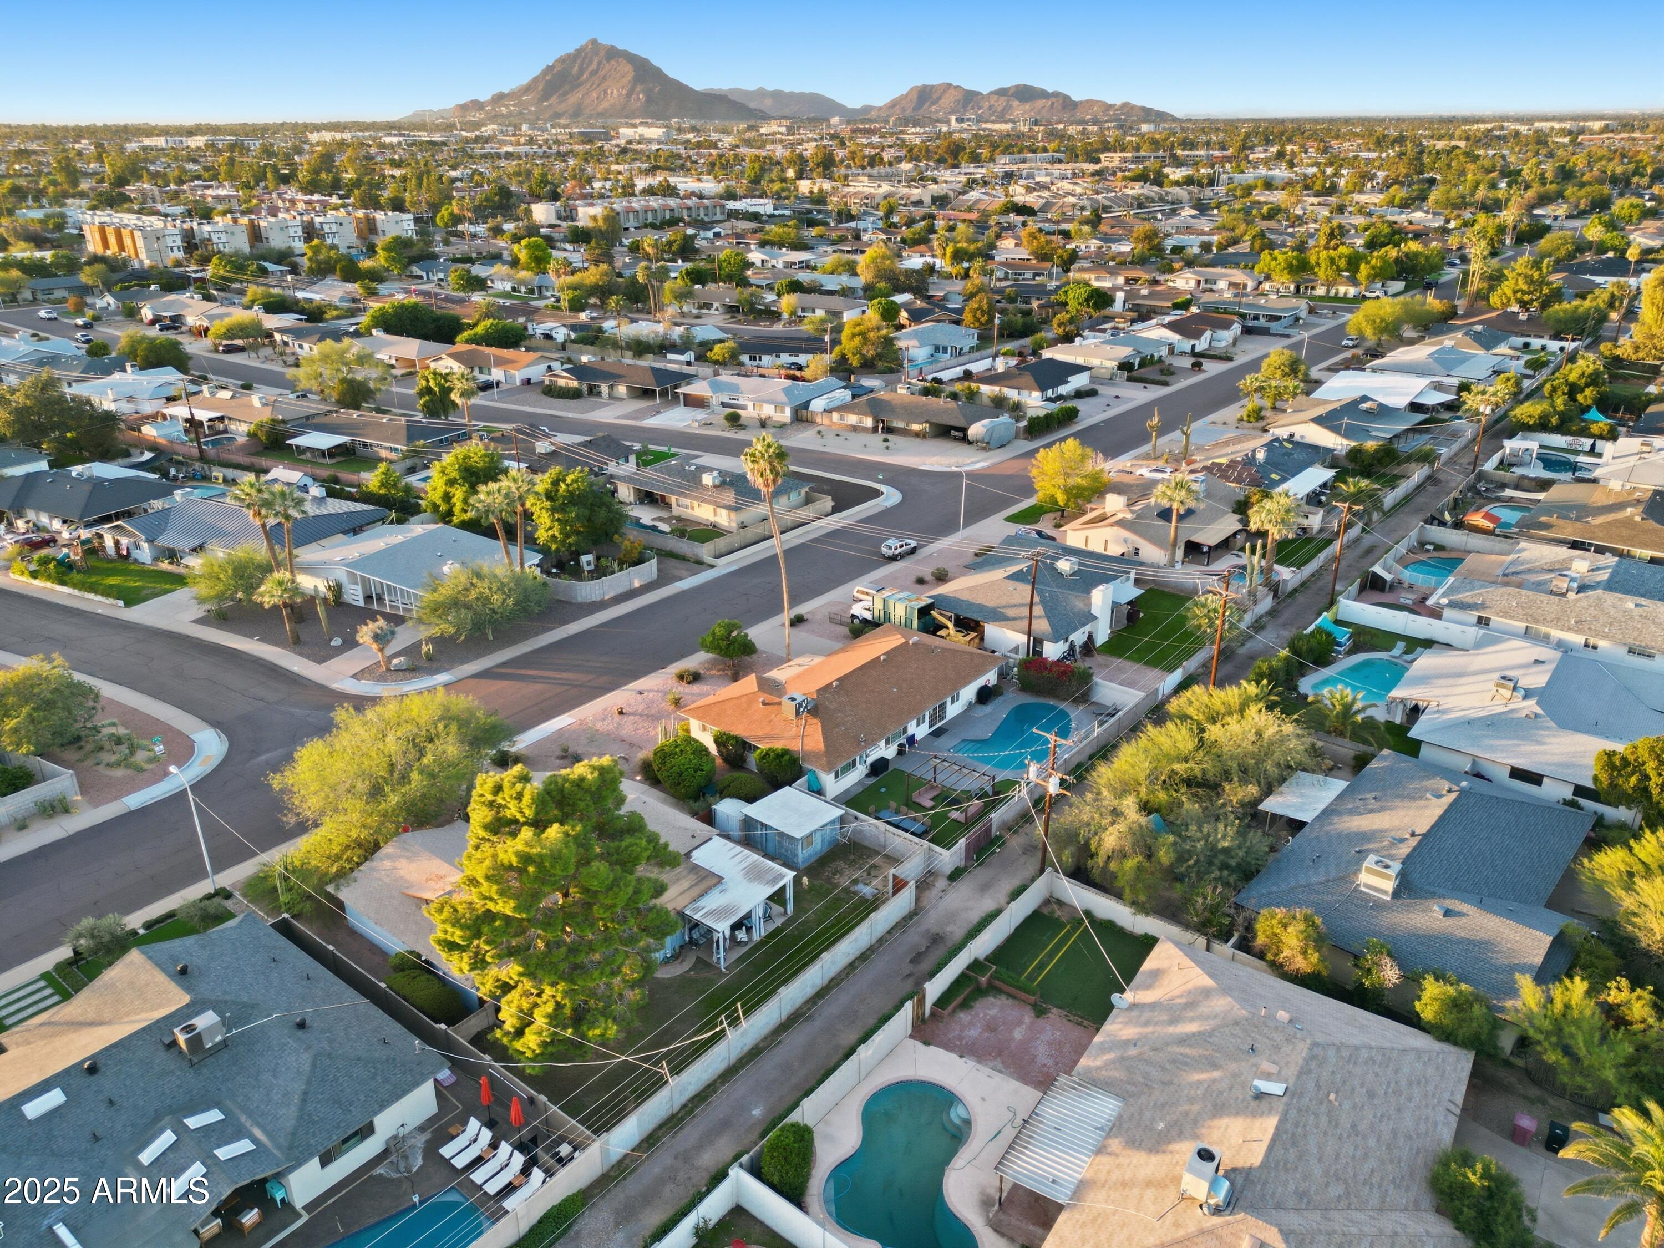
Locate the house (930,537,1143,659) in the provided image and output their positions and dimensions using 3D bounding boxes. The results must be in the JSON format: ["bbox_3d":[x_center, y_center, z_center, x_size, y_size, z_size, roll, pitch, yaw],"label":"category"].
[{"bbox_3d":[18.175,-3.080,103.312,15.200,4.400,19.600,17,29,34],"label":"house"}]

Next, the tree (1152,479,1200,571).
[{"bbox_3d":[33.860,-9.946,112.711,4.600,9.300,4.600,17,29,35],"label":"tree"}]

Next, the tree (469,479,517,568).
[{"bbox_3d":[-30.416,-7.686,105.712,4.333,11.620,4.333,-7,25,-15],"label":"tree"}]

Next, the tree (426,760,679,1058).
[{"bbox_3d":[-12.823,13.609,53.864,11.200,14.000,11.200,-7,25,-15],"label":"tree"}]

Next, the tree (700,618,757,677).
[{"bbox_3d":[-7.930,2.060,90.357,4.400,4.600,4.400,0,24,0],"label":"tree"}]

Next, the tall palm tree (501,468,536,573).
[{"bbox_3d":[-27.975,-8.029,105.561,3.797,12.334,3.797,-7,25,-15],"label":"tall palm tree"}]

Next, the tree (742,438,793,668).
[{"bbox_3d":[-4.720,-5.503,90.904,3.900,19.140,3.900,0,24,0],"label":"tree"}]

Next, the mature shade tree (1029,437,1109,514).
[{"bbox_3d":[24.462,-14.965,119.371,8.100,8.400,8.100,0,24,0],"label":"mature shade tree"}]

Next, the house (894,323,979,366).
[{"bbox_3d":[21.615,-54.579,221.177,16.500,4.200,19.000,18,30,36],"label":"house"}]

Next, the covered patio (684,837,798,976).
[{"bbox_3d":[-6.118,15.094,63.161,5.875,2.600,6.182,16,29,33],"label":"covered patio"}]

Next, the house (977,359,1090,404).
[{"bbox_3d":[32.396,-39.104,184.319,12.517,4.000,20.624,16,28,32],"label":"house"}]

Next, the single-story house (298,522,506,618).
[{"bbox_3d":[-39.029,-5.221,107.902,19.954,4.100,12.568,11,26,23],"label":"single-story house"}]

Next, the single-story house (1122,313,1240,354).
[{"bbox_3d":[69.976,-57.448,225.387,13.800,4.200,24.365,18,30,36],"label":"single-story house"}]

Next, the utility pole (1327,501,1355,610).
[{"bbox_3d":[45.283,-5.981,102.685,2.300,10.100,0.400,18,30,36],"label":"utility pole"}]

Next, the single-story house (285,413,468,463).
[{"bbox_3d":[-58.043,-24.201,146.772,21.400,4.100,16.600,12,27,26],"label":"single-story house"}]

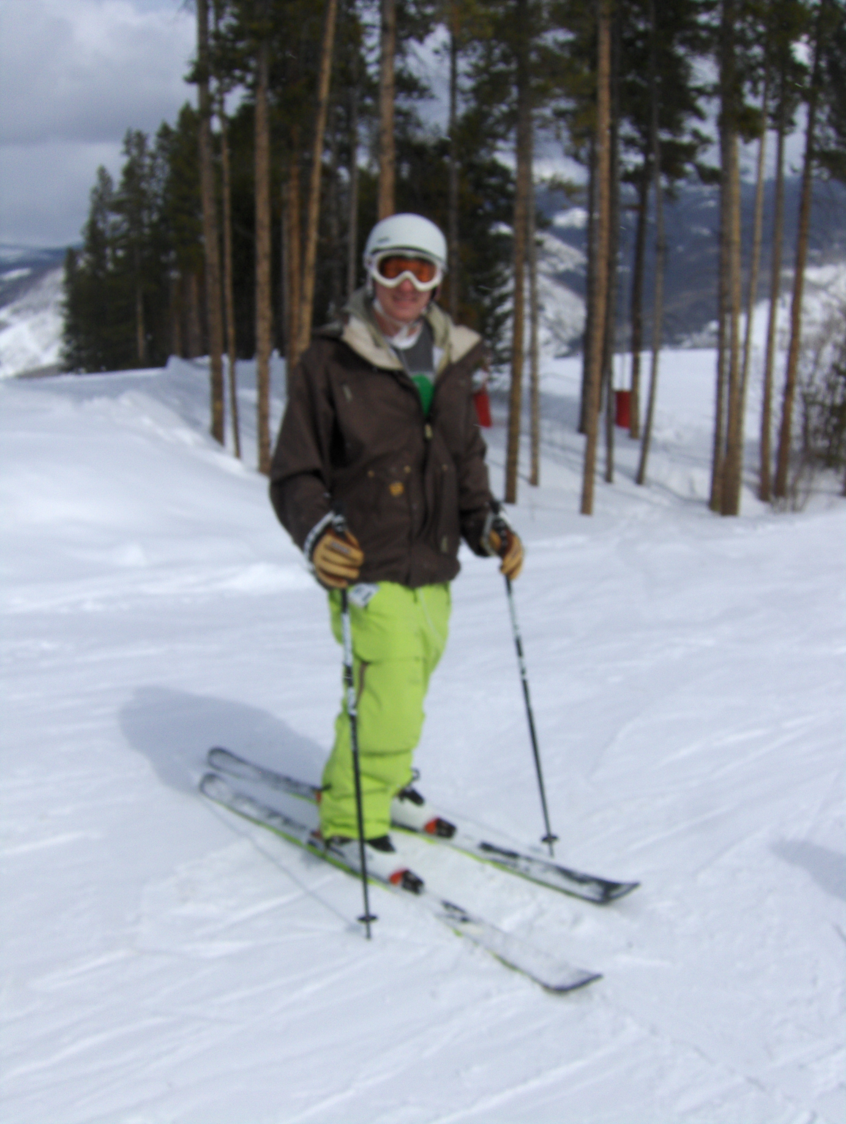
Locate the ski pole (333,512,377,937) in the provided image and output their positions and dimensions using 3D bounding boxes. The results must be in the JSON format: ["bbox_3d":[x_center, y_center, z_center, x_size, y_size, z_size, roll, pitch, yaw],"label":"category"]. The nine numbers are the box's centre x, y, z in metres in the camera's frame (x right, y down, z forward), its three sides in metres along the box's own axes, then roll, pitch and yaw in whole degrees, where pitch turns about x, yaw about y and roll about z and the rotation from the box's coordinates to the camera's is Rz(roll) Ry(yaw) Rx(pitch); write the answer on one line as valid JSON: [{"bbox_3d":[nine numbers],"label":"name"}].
[{"bbox_3d":[-0.179,0.443,2.976,0.060,1.159,0.068,-10,11,-34],"label":"ski pole"}]

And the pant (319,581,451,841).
[{"bbox_3d":[-0.115,0.337,3.330,0.430,0.940,0.340,-13,19,-40],"label":"pant"}]

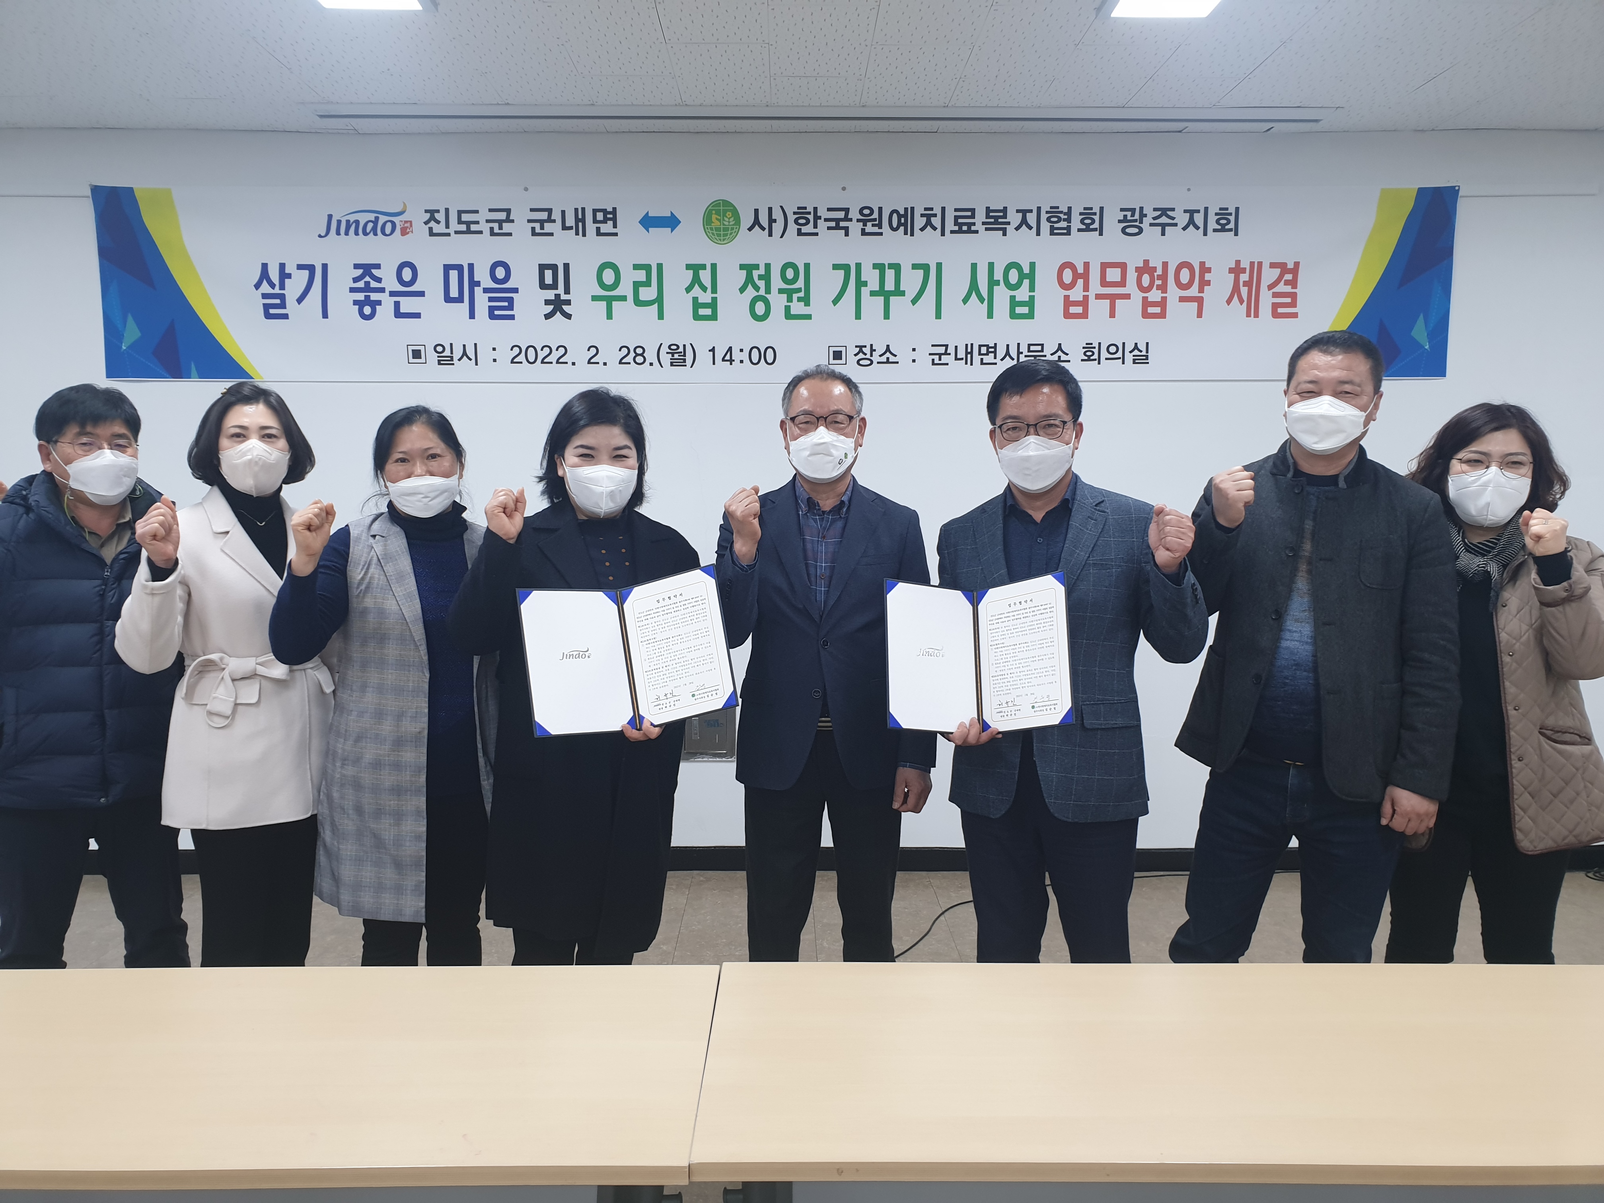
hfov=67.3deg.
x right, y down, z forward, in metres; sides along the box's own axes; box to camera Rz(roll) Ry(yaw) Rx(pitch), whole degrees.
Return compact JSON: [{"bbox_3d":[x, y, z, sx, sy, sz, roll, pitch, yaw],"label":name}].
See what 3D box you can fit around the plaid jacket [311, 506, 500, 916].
[{"bbox_3d":[-0.866,0.234,2.630,0.380,0.870,0.280,-2,6,-23],"label":"plaid jacket"}]

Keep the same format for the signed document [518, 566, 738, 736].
[{"bbox_3d":[-0.355,0.107,2.466,0.403,0.304,0.097,-8,-15,-10],"label":"signed document"}]

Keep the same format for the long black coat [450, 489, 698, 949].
[{"bbox_3d":[-0.485,0.258,2.570,0.490,0.940,0.360,-1,5,-12],"label":"long black coat"}]

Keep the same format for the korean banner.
[{"bbox_3d":[-0.100,-1.159,4.403,4.950,0.700,0.020,0,5,-1],"label":"korean banner"}]

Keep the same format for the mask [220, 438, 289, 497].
[{"bbox_3d":[-1.129,-0.275,2.480,0.146,0.116,0.095,-2,6,-23],"label":"mask"}]

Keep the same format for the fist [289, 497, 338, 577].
[{"bbox_3d":[-0.959,-0.124,2.360,0.090,0.145,0.090,7,5,-18],"label":"fist"}]

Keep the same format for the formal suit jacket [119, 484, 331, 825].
[{"bbox_3d":[-1.237,0.112,2.600,0.440,0.700,0.330,-3,6,-27],"label":"formal suit jacket"}]

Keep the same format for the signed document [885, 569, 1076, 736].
[{"bbox_3d":[0.361,0.112,2.475,0.364,0.306,0.120,-3,-14,9],"label":"signed document"}]

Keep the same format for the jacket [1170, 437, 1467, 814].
[{"bbox_3d":[1.064,0.045,2.480,0.570,0.740,0.370,2,5,17],"label":"jacket"}]

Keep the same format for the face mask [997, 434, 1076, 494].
[{"bbox_3d":[0.476,-0.279,2.450,0.152,0.118,0.095,-1,5,14],"label":"face mask"}]

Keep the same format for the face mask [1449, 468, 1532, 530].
[{"bbox_3d":[1.355,-0.204,2.380,0.148,0.118,0.095,7,6,29],"label":"face mask"}]

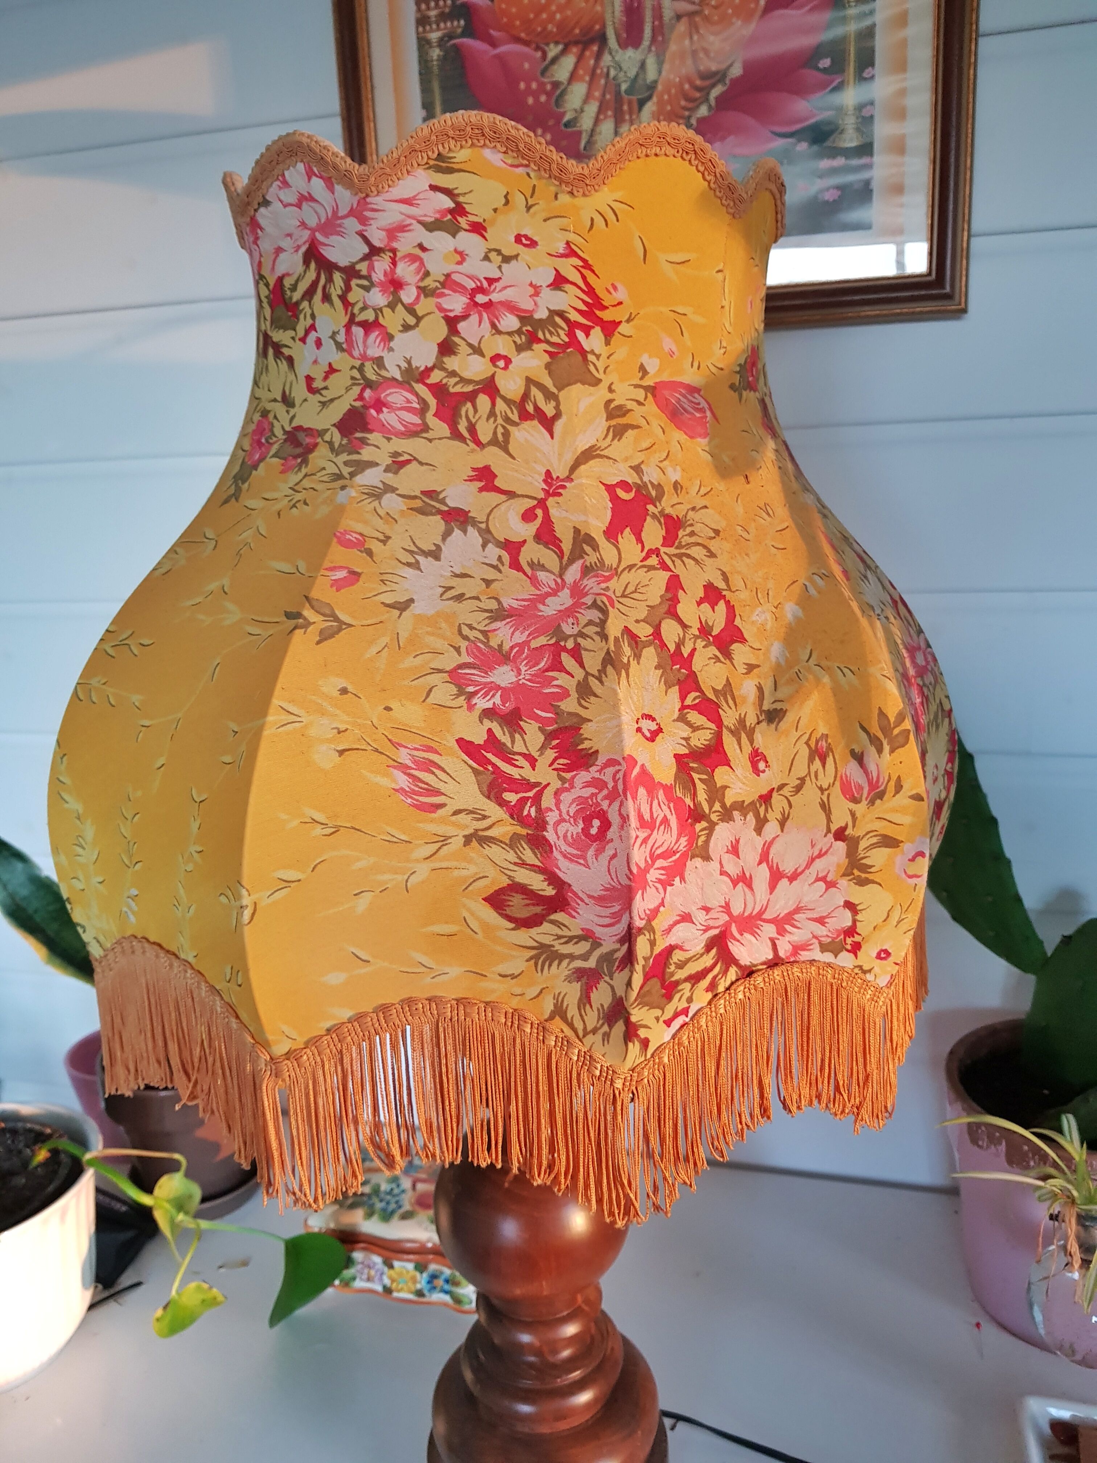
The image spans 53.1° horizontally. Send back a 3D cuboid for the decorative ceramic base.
[{"bbox_3d":[-0.097,0.395,0.882,0.163,0.064,0.105,1,14,15],"label":"decorative ceramic base"}]

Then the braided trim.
[{"bbox_3d":[-0.019,-0.236,0.509,0.250,0.032,0.250,-2,13,0],"label":"braided trim"}]

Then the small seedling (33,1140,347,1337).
[{"bbox_3d":[-0.265,0.374,0.814,0.220,0.120,0.090,-8,14,-21],"label":"small seedling"}]

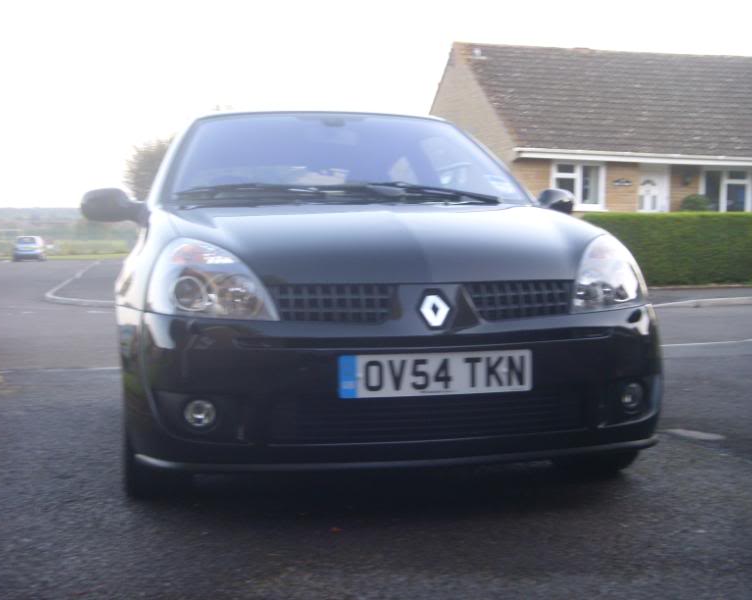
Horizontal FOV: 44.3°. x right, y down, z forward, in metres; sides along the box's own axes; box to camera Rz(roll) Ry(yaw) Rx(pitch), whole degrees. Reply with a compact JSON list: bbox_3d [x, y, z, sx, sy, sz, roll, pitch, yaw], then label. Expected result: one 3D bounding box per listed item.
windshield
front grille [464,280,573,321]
[{"bbox_3d":[-0.130,-0.563,3.708,1.400,0.120,0.770,-1,37,-12],"label":"windshield"},{"bbox_3d":[0.389,-0.005,2.483,0.305,0.100,0.060,-2,-4,-20],"label":"front grille"}]

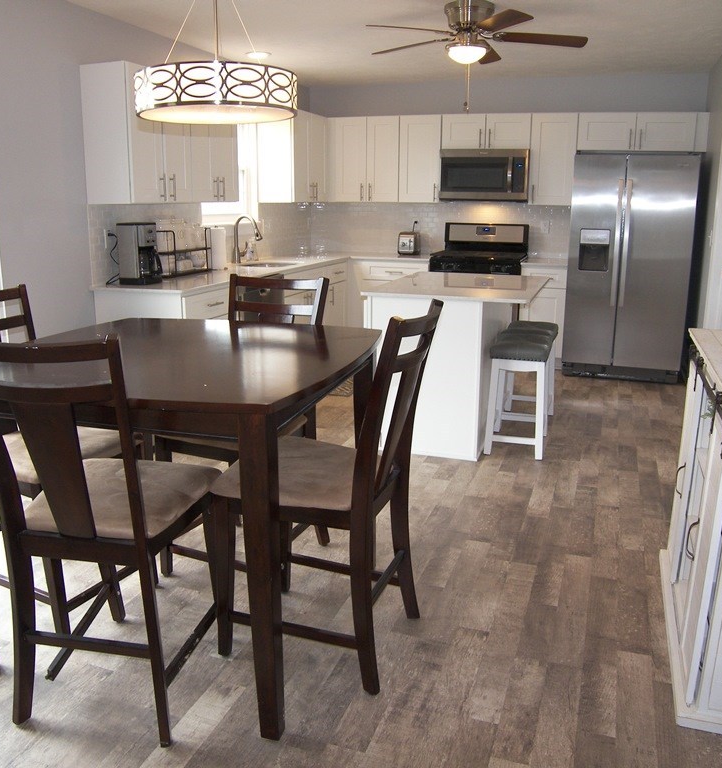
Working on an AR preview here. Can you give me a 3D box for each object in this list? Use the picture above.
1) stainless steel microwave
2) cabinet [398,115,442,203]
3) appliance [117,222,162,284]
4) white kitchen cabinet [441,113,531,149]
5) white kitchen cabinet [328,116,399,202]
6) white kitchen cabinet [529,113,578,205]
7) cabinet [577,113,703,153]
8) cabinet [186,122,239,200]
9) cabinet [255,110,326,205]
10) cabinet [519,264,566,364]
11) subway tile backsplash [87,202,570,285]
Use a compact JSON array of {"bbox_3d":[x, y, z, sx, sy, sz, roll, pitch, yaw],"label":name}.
[{"bbox_3d":[1.129,-1.867,6.388,0.775,0.434,0.406,5,15,19],"label":"stainless steel microwave"},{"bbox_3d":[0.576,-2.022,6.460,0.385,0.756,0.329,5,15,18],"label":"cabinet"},{"bbox_3d":[-1.319,-0.776,4.236,0.220,0.354,0.185,5,15,18],"label":"appliance"},{"bbox_3d":[1.138,-2.232,6.335,0.776,0.292,0.327,5,15,19],"label":"white kitchen cabinet"},{"bbox_3d":[0.073,-2.069,6.624,0.682,0.756,0.329,5,15,18],"label":"white kitchen cabinet"},{"bbox_3d":[1.632,-1.922,6.067,0.382,0.753,0.040,5,15,19],"label":"white kitchen cabinet"},{"bbox_3d":[2.267,-2.067,5.861,0.922,0.305,0.329,5,15,18],"label":"cabinet"},{"bbox_3d":[-1.153,-1.628,4.868,0.327,0.753,0.648,5,15,19],"label":"cabinet"},{"bbox_3d":[-0.579,-1.976,6.250,0.314,0.756,0.822,5,15,18],"label":"cabinet"},{"bbox_3d":[1.605,-0.632,6.274,0.374,0.914,0.640,5,15,18],"label":"cabinet"},{"bbox_3d":[0.143,-1.109,5.336,2.565,0.495,3.338,5,15,19],"label":"subway tile backsplash"}]

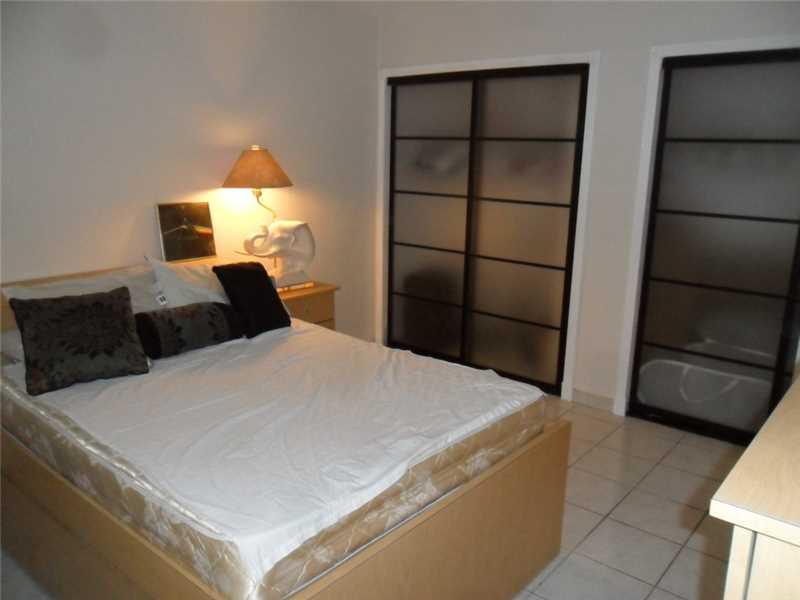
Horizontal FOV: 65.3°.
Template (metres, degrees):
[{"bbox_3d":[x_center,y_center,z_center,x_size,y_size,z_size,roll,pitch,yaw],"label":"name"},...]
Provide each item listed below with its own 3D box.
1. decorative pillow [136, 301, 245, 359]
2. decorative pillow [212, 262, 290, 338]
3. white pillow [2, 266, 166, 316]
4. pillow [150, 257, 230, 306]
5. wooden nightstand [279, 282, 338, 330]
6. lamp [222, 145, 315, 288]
[{"bbox_3d":[-0.863,0.113,2.682,0.195,0.195,0.480,13,18,39],"label":"decorative pillow"},{"bbox_3d":[-0.698,-0.011,2.996,0.290,0.380,0.130,-14,-19,-47],"label":"decorative pillow"},{"bbox_3d":[-1.274,0.073,2.680,0.640,0.140,0.420,-14,55,-47],"label":"white pillow"},{"bbox_3d":[-0.910,-0.039,3.098,0.570,0.140,0.410,-14,64,-47],"label":"pillow"},{"bbox_3d":[-0.745,0.249,4.071,0.450,0.670,0.570,13,18,39],"label":"wooden nightstand"},{"bbox_3d":[-0.777,-0.488,3.814,0.400,0.885,0.630,13,18,39],"label":"lamp"}]

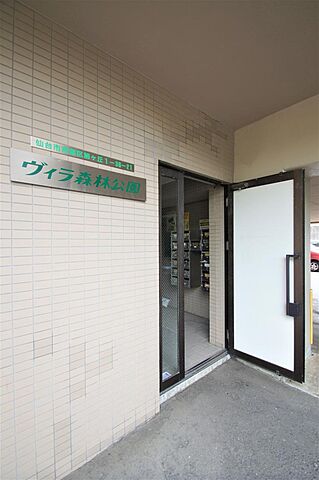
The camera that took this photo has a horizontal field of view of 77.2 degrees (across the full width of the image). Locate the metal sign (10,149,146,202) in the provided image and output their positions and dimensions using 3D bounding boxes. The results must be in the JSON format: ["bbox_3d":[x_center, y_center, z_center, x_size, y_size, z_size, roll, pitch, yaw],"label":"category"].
[{"bbox_3d":[-0.477,-0.417,1.382,0.900,0.185,0.025,0,0,-38],"label":"metal sign"}]

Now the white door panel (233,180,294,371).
[{"bbox_3d":[1.134,0.361,2.210,0.619,1.931,0.025,0,0,42],"label":"white door panel"}]

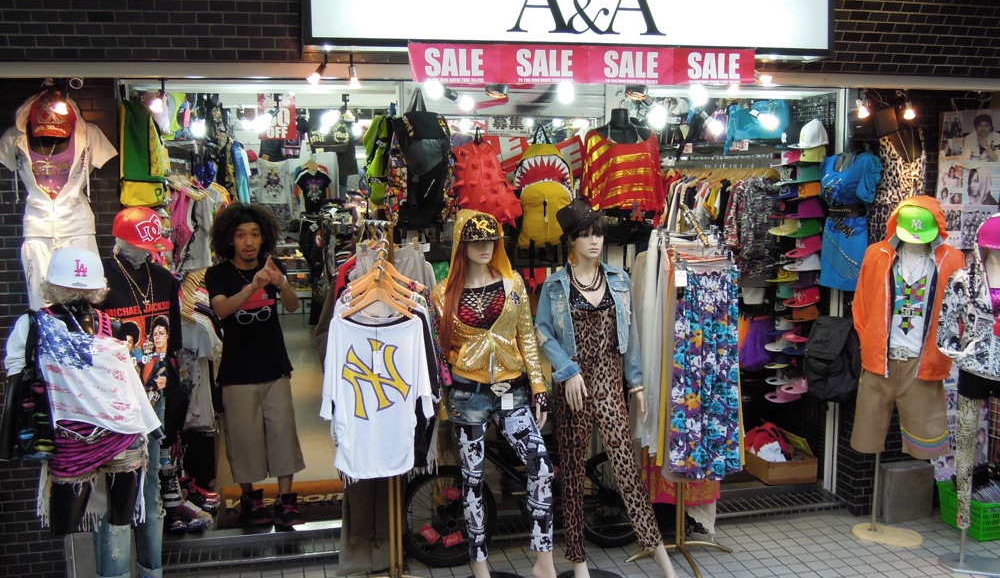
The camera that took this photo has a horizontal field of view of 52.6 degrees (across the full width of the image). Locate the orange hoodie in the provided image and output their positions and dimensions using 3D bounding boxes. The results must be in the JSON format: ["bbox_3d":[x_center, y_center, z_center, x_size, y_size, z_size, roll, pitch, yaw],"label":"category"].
[{"bbox_3d":[2.143,-0.008,5.303,0.570,0.970,0.340,3,9,22],"label":"orange hoodie"}]

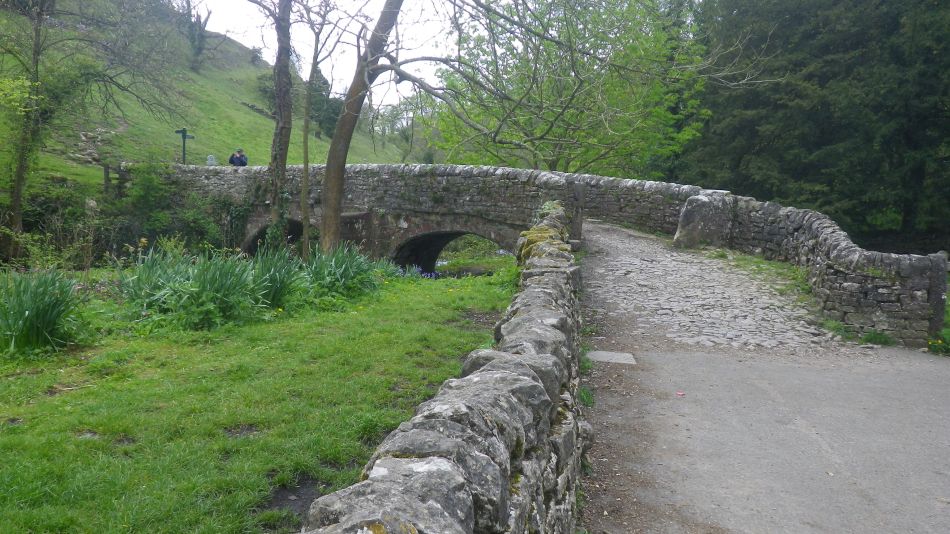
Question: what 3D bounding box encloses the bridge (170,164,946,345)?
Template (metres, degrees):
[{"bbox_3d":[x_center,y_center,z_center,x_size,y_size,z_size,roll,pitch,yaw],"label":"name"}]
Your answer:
[{"bbox_3d":[-0.140,-0.971,16.622,18.600,3.450,4.000,2,3,31],"label":"bridge"}]

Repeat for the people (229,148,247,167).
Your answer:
[{"bbox_3d":[-7.064,-2.691,21.045,0.550,1.720,0.400,0,3,-6],"label":"people"}]

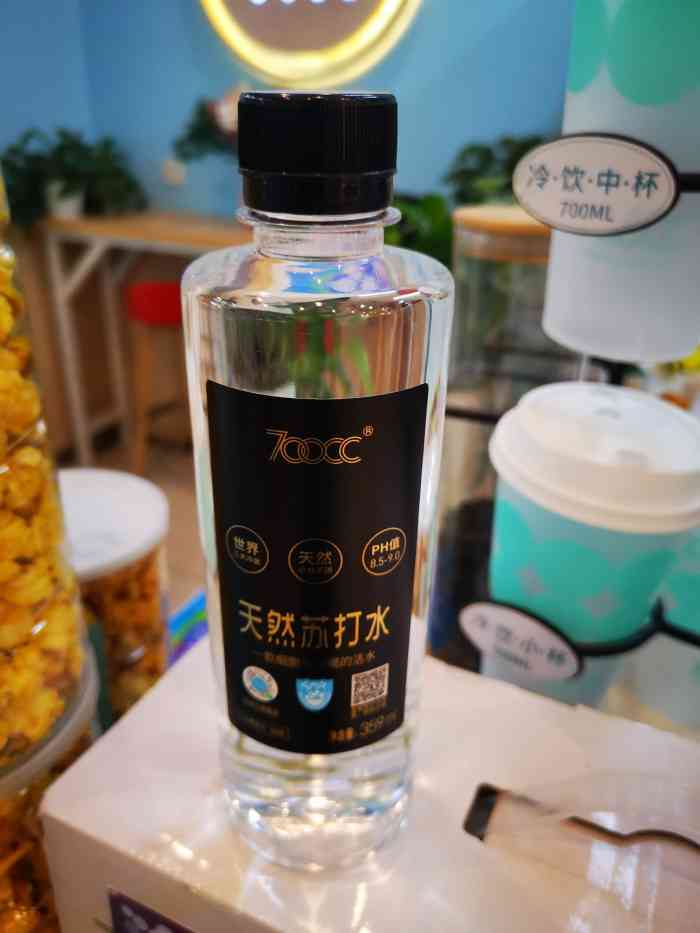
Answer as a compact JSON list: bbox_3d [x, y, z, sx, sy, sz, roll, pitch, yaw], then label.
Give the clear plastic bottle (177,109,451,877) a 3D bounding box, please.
[{"bbox_3d":[-0.007,0.013,0.180,0.057,0.187,0.057,0,26,-2],"label":"clear plastic bottle"}]

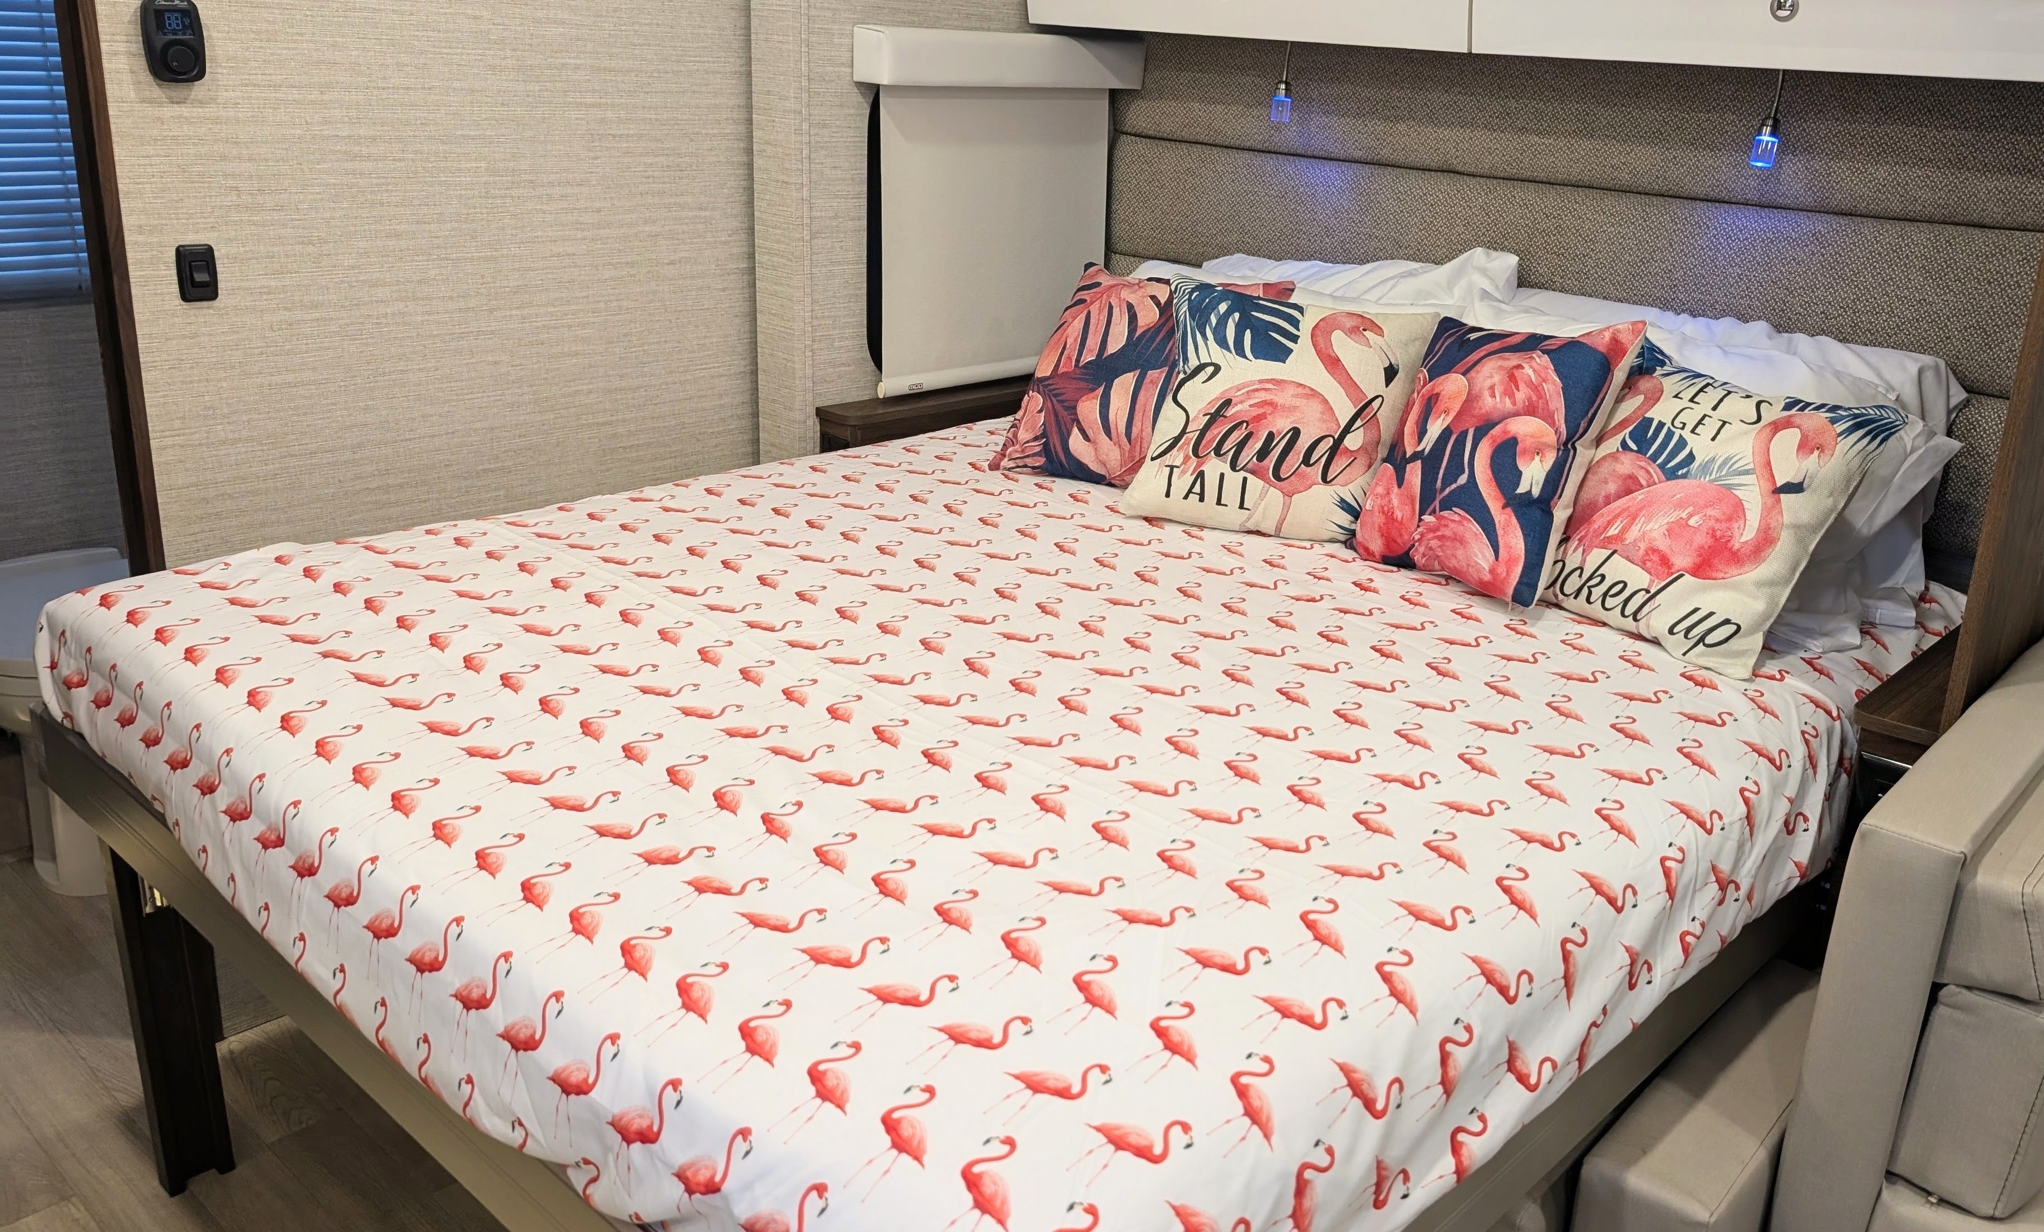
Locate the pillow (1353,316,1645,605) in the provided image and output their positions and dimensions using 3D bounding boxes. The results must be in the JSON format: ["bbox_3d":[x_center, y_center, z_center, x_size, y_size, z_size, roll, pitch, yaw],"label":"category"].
[{"bbox_3d":[0.717,-0.259,2.200,0.130,0.420,0.410,20,4,-33],"label":"pillow"}]

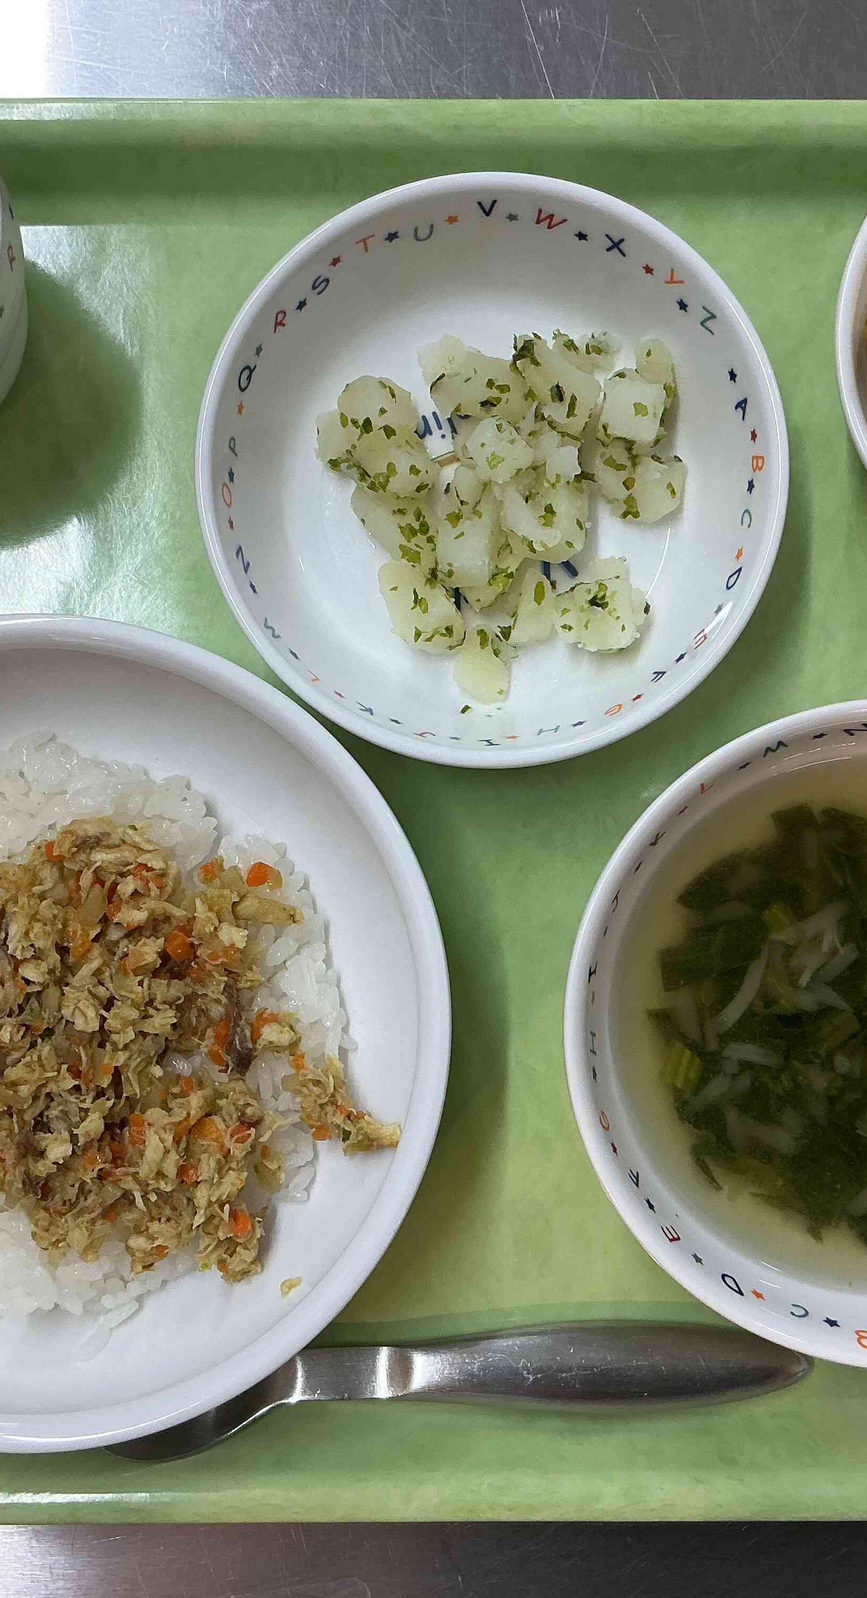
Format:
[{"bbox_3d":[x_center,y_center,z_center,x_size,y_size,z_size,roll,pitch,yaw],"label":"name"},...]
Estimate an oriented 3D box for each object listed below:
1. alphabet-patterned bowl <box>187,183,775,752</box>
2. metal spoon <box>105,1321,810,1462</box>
[{"bbox_3d":[0.011,-0.062,0.354,0.112,0.036,0.112,0,89,0],"label":"alphabet-patterned bowl"},{"bbox_3d":[-0.001,0.116,0.359,0.156,0.020,0.033,-1,89,0],"label":"metal spoon"}]

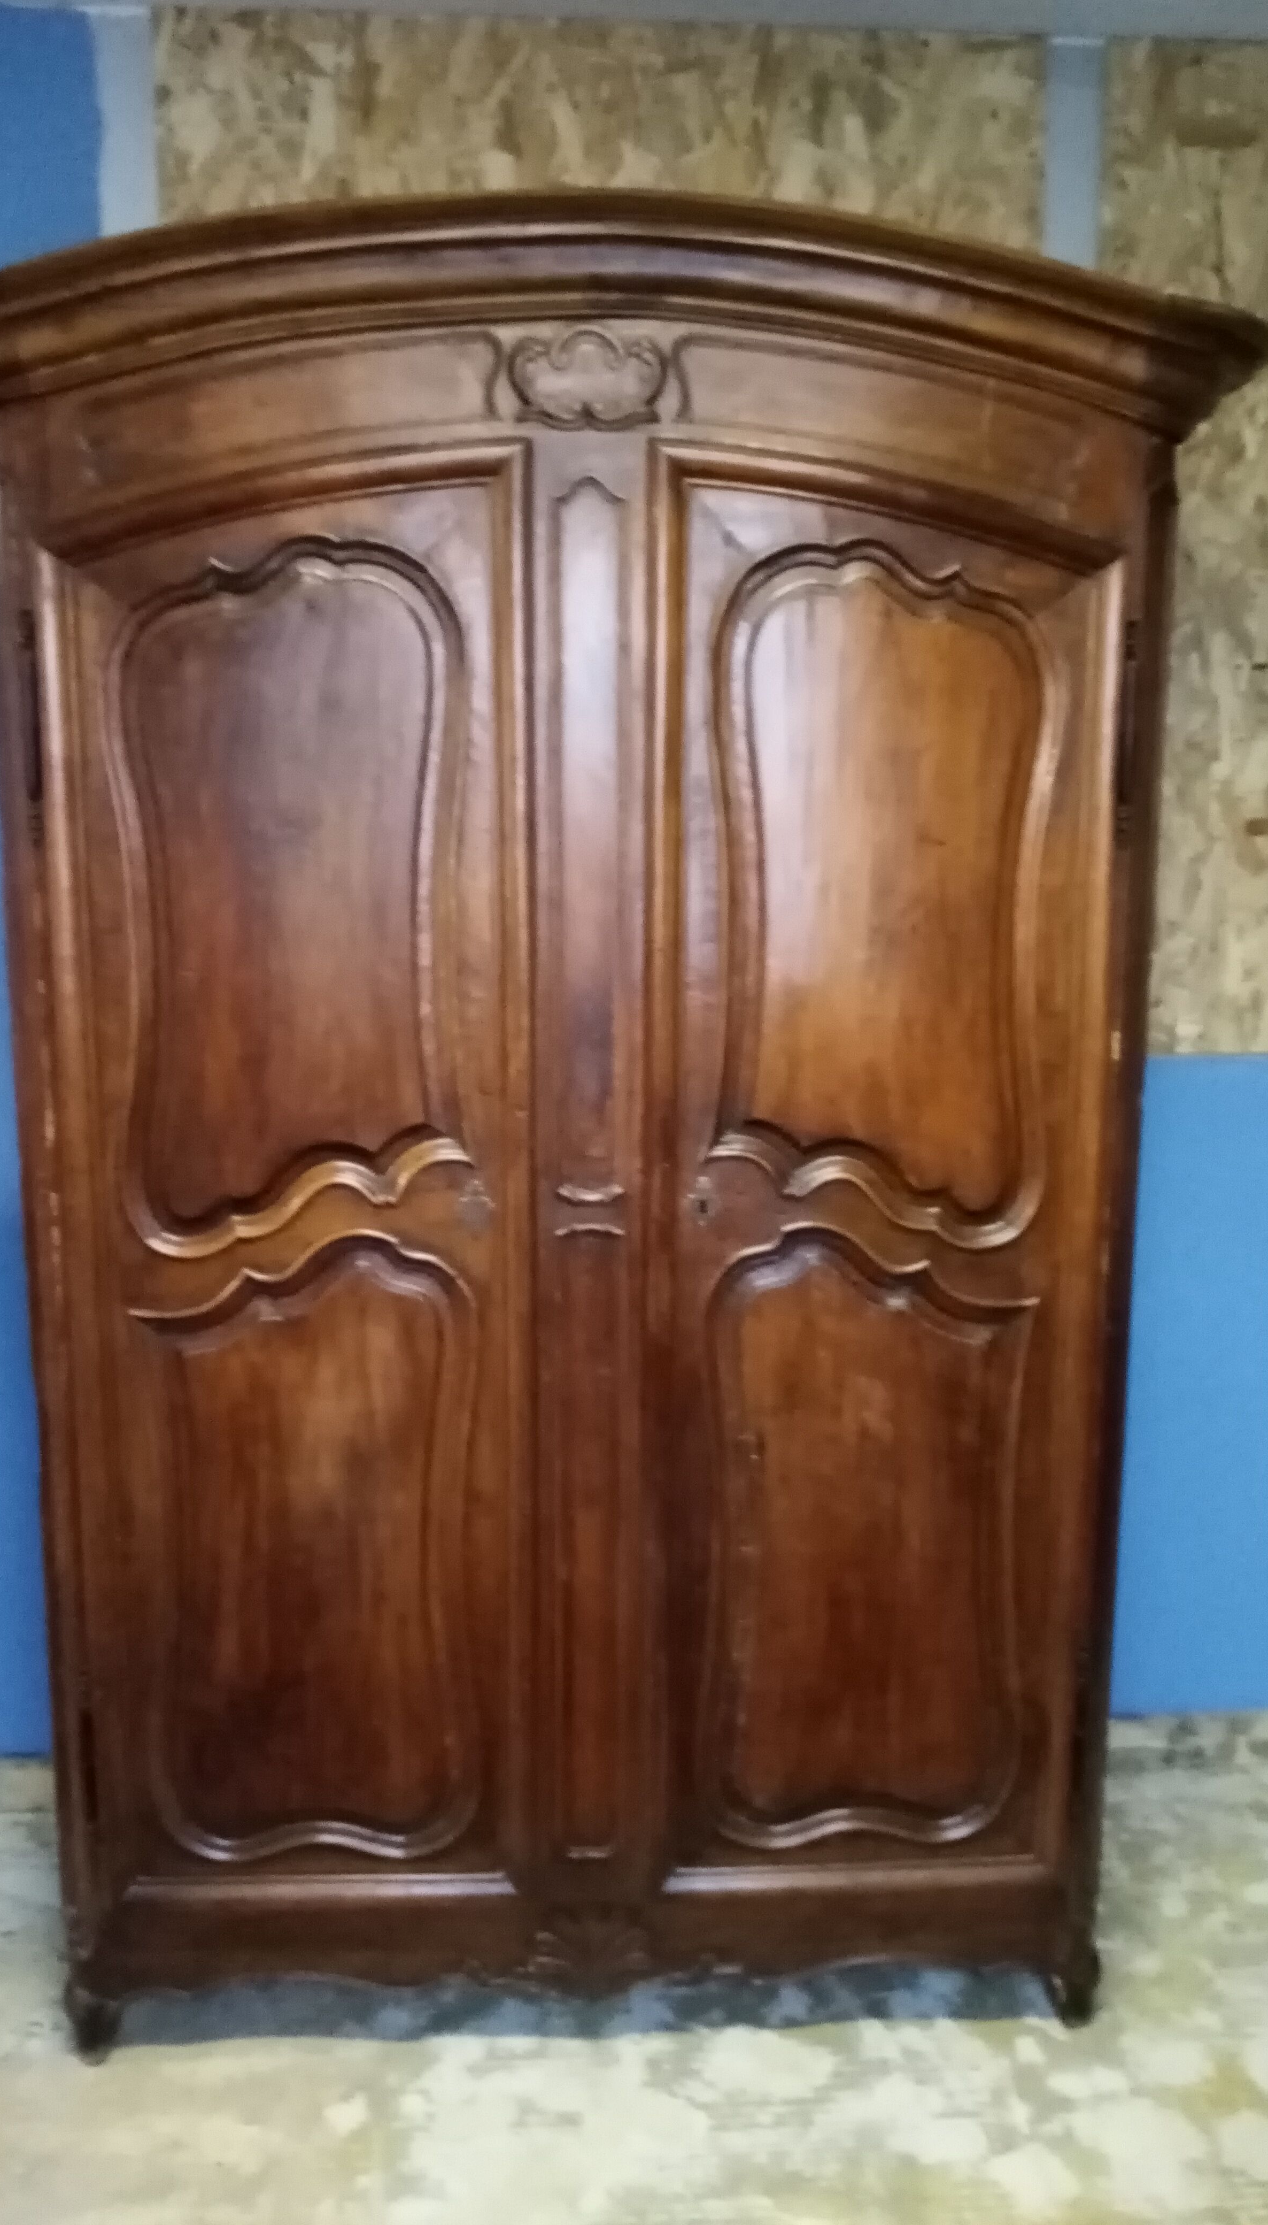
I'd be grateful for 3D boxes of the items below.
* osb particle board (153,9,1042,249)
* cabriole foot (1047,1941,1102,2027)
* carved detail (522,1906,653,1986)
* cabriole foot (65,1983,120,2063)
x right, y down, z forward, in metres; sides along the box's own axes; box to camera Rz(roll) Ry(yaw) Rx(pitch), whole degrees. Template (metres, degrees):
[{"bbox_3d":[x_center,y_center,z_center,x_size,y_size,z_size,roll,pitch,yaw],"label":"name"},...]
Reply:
[{"bbox_3d":[-0.037,-0.772,2.356,1.201,1.398,0.018,-1,10,-4],"label":"osb particle board"},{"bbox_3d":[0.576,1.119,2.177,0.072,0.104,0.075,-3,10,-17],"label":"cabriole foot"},{"bbox_3d":[-0.057,1.039,2.081,0.164,0.106,0.035,0,9,-3],"label":"carved detail"},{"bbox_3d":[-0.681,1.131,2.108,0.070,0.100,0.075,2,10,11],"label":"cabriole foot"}]

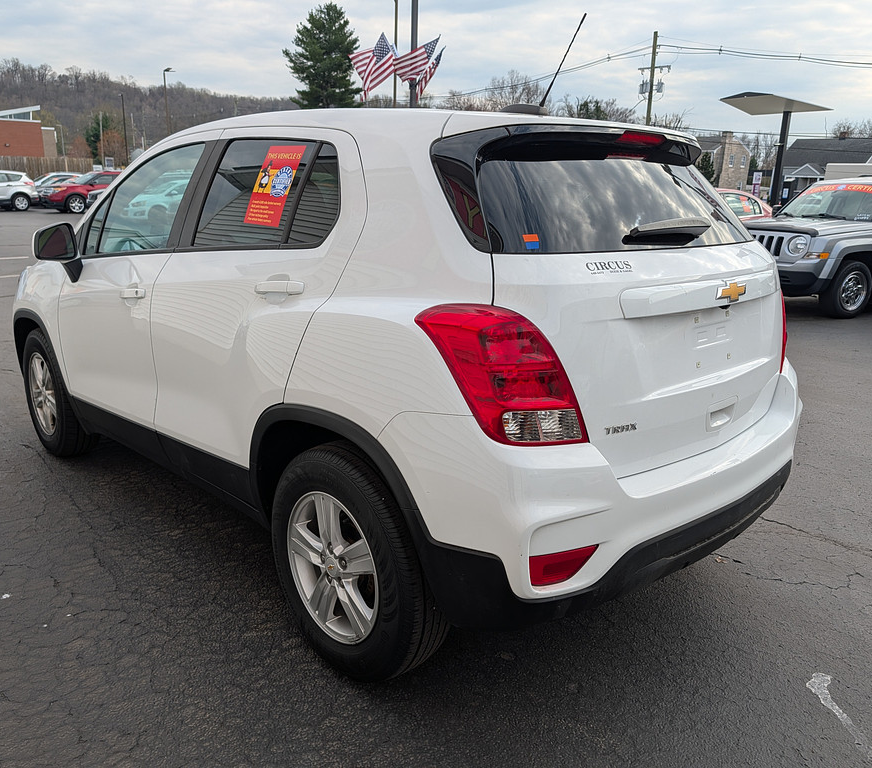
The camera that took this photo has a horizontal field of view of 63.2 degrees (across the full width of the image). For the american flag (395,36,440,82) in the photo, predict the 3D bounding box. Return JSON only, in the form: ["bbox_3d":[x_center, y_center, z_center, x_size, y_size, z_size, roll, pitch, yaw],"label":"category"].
[{"bbox_3d":[-0.384,-6.552,14.300,0.949,0.808,0.350,1,15,0],"label":"american flag"}]

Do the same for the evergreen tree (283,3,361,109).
[{"bbox_3d":[-8.816,-21.918,55.911,6.200,14.700,6.200,1,15,0],"label":"evergreen tree"}]

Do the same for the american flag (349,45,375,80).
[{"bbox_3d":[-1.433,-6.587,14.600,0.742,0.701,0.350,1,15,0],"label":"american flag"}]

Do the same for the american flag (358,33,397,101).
[{"bbox_3d":[-1.155,-6.341,14.100,0.737,1.195,0.350,1,15,0],"label":"american flag"}]

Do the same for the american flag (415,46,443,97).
[{"bbox_3d":[-0.113,-6.378,14.500,0.573,0.942,0.400,1,15,0],"label":"american flag"}]

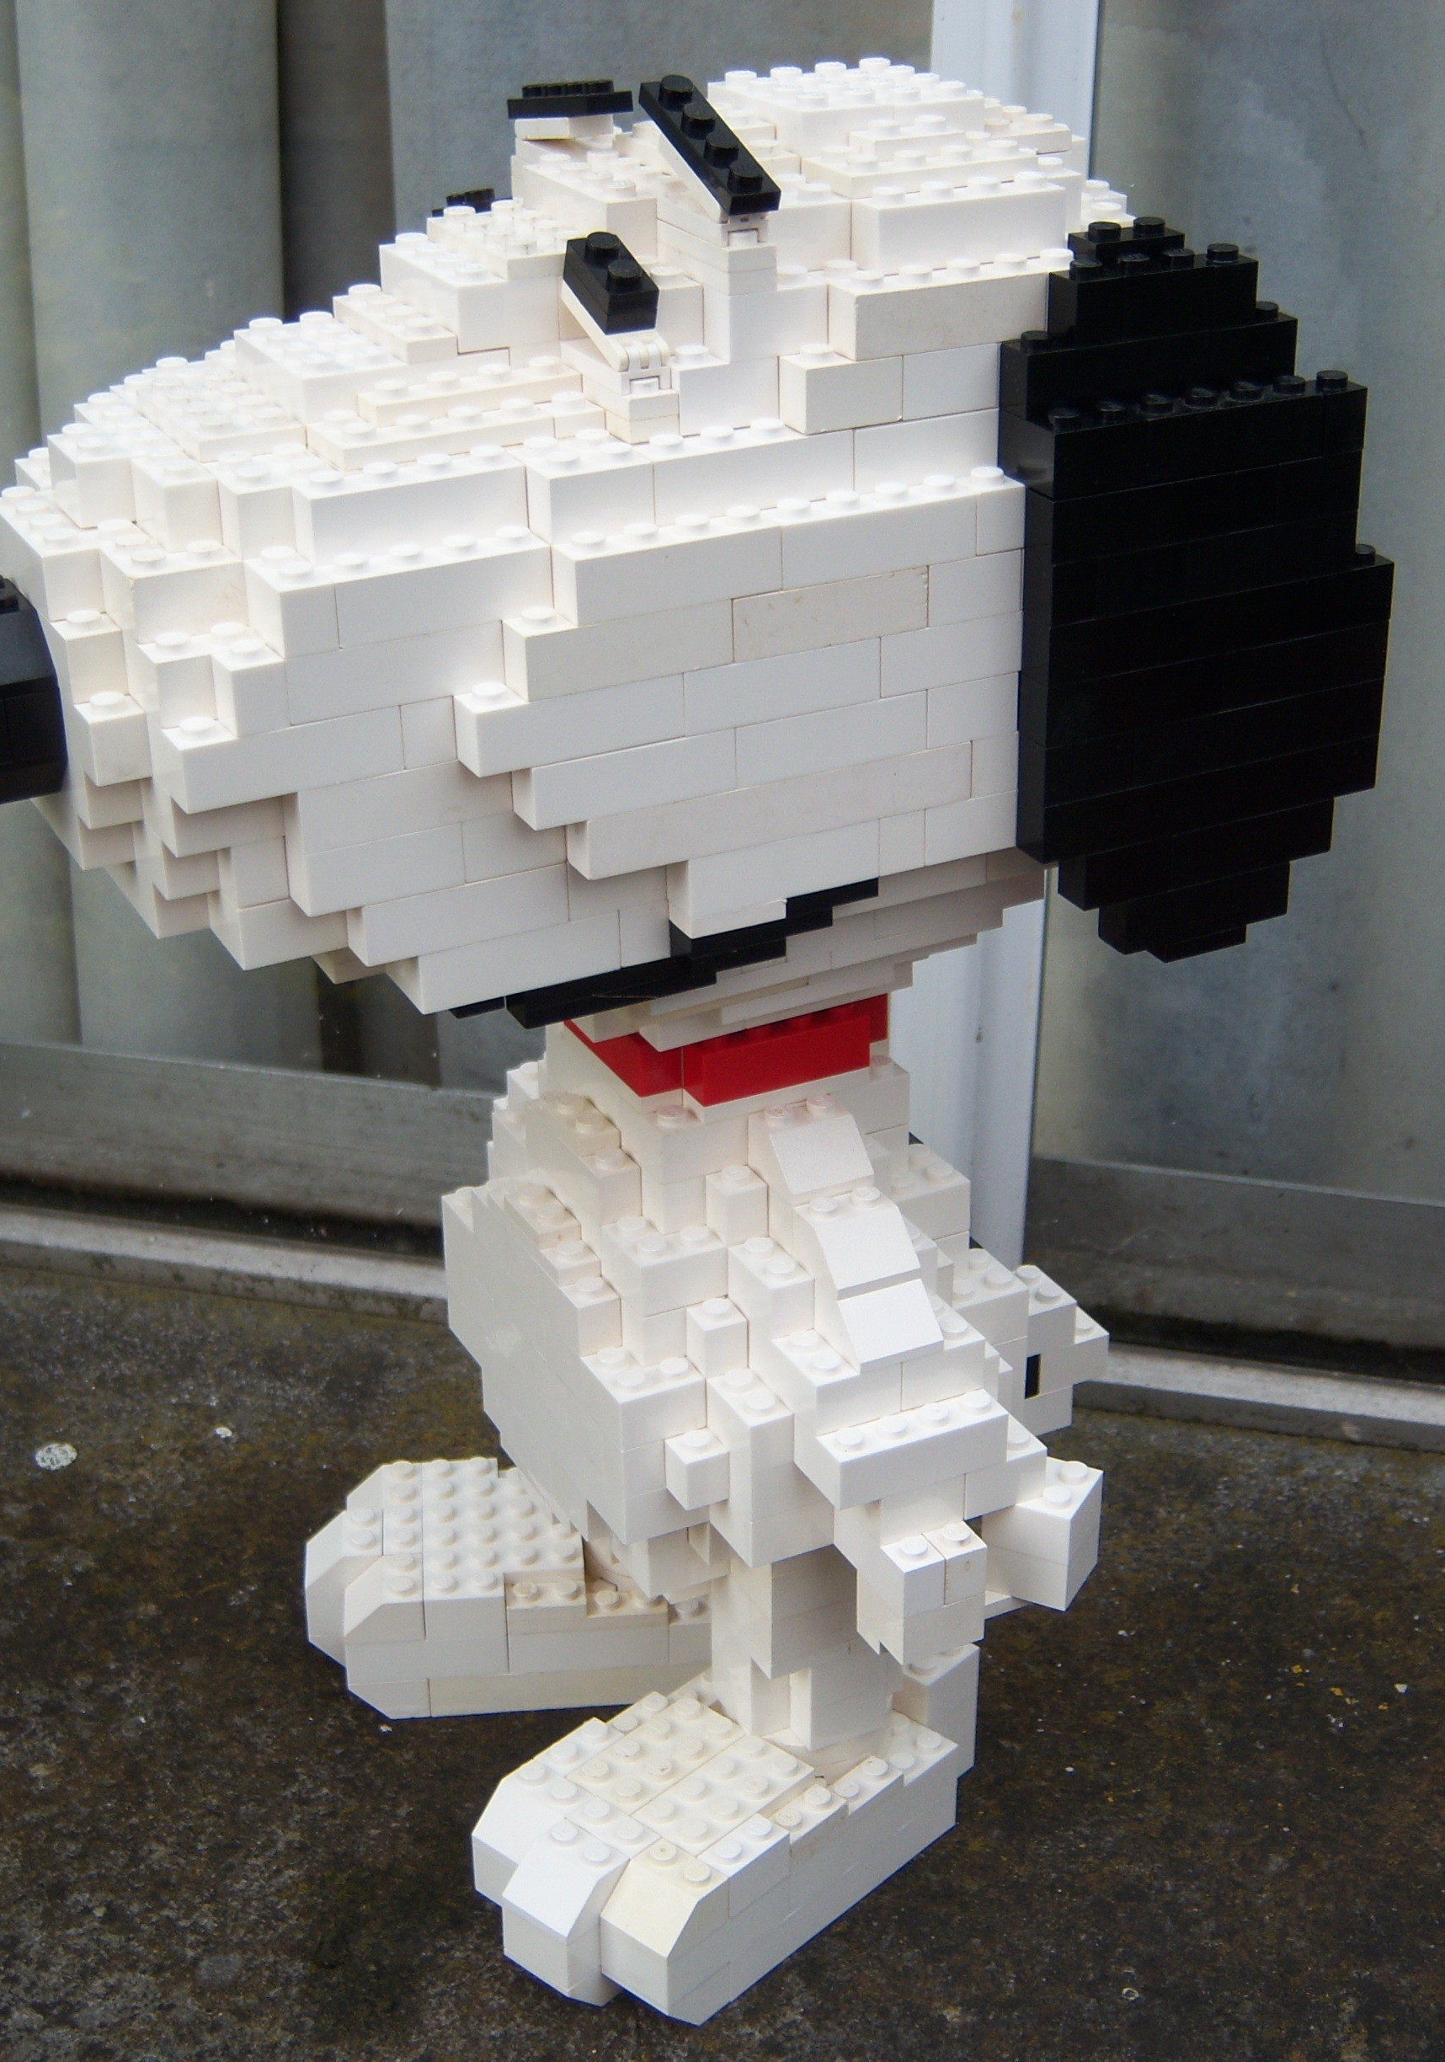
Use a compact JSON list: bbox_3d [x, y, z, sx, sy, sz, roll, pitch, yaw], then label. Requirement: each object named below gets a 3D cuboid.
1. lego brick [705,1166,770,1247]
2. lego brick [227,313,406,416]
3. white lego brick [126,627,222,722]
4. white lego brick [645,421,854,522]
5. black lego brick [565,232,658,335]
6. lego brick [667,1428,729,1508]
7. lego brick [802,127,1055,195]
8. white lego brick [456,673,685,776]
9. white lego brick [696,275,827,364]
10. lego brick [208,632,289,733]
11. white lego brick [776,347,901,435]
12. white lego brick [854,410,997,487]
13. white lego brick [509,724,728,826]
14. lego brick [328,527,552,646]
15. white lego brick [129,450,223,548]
[{"bbox_3d":[0.003,0.029,0.486,0.008,0.011,0.008,-14,29,-23],"label":"lego brick"},{"bbox_3d":[-0.059,-0.097,0.425,0.016,0.011,0.032,-14,30,-23],"label":"lego brick"},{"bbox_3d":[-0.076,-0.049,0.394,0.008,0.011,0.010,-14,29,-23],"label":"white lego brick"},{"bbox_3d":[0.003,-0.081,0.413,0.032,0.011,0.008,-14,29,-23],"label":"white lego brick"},{"bbox_3d":[-0.016,-0.108,0.411,0.008,0.008,0.016,-13,48,-22],"label":"black lego brick"},{"bbox_3d":[-0.004,0.073,0.484,0.008,0.011,0.010,-14,29,-23],"label":"lego brick"},{"bbox_3d":[0.029,-0.129,0.427,0.032,0.005,0.016,-14,29,-23],"label":"lego brick"},{"bbox_3d":[-0.021,-0.045,0.405,0.032,0.011,0.008,-14,29,-23],"label":"white lego brick"},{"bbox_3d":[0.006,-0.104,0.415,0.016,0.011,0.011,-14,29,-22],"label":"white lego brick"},{"bbox_3d":[-0.064,-0.048,0.392,0.008,0.011,0.008,-14,29,-23],"label":"lego brick"},{"bbox_3d":[0.017,-0.093,0.415,0.016,0.011,0.009,-14,30,-23],"label":"white lego brick"},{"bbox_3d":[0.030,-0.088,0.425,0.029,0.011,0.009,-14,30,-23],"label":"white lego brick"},{"bbox_3d":[-0.014,-0.039,0.414,0.032,0.011,0.008,-14,29,-23],"label":"white lego brick"},{"bbox_3d":[-0.040,-0.062,0.399,0.032,0.011,0.008,-14,29,-23],"label":"lego brick"},{"bbox_3d":[-0.077,-0.076,0.406,0.008,0.011,0.016,-14,29,-23],"label":"white lego brick"}]

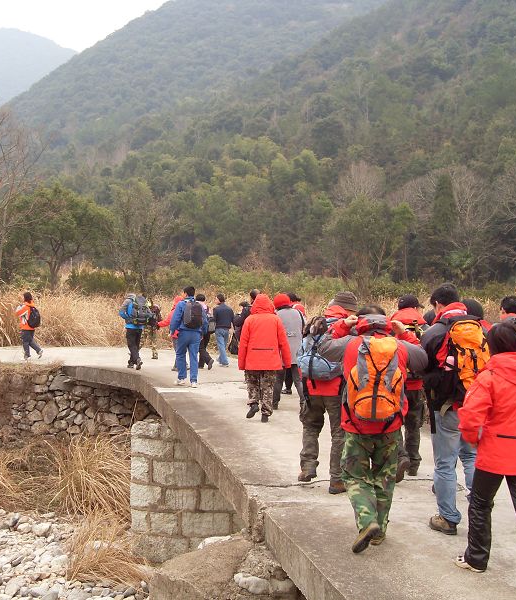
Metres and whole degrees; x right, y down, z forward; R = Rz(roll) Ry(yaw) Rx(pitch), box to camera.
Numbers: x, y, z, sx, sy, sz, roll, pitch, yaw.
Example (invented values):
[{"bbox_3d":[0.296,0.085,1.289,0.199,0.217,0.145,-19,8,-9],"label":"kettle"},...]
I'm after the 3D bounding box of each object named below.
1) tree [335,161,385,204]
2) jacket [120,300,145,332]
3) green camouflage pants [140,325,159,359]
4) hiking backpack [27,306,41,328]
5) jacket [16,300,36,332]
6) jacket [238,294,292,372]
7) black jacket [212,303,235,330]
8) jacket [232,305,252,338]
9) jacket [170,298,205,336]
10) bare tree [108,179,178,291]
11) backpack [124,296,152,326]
[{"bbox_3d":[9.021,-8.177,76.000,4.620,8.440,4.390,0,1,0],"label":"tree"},{"bbox_3d":[-2.609,0.303,17.850,0.560,0.670,0.420,-1,1,-37],"label":"jacket"},{"bbox_3d":[-2.702,1.029,21.200,0.480,0.900,0.380,1,1,37],"label":"green camouflage pants"},{"bbox_3d":[-5.484,0.417,20.980,0.230,0.530,0.310,0,1,26],"label":"hiking backpack"},{"bbox_3d":[-5.742,0.395,21.100,0.420,0.720,0.480,0,1,26],"label":"jacket"},{"bbox_3d":[0.100,0.431,11.350,0.700,1.000,0.420,0,1,-6],"label":"jacket"},{"bbox_3d":[-0.763,0.370,19.200,0.480,0.630,0.340,0,1,-25],"label":"black jacket"},{"bbox_3d":[-0.295,0.448,17.400,0.400,0.700,0.480,1,1,37],"label":"jacket"},{"bbox_3d":[-1.214,0.283,15.150,0.620,0.680,0.360,0,1,-24],"label":"jacket"},{"bbox_3d":[-4.911,-2.358,37.000,3.120,5.630,2.960,0,1,0],"label":"bare tree"},{"bbox_3d":[-2.418,0.237,17.600,0.400,0.630,0.320,-1,1,-37],"label":"backpack"}]

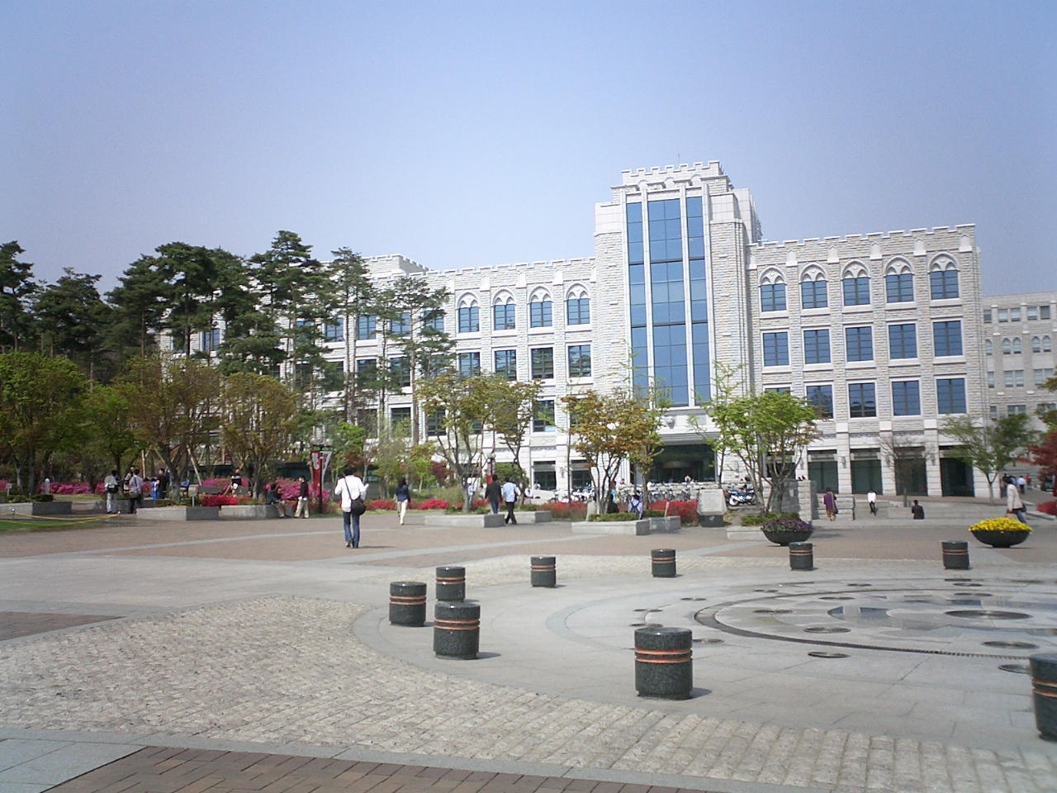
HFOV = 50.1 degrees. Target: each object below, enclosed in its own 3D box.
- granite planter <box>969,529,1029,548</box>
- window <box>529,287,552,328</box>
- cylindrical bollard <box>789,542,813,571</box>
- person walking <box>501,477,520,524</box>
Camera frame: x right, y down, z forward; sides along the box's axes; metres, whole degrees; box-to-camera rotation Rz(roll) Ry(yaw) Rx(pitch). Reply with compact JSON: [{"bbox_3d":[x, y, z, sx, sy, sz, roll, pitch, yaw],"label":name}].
[{"bbox_3d":[9.732,2.934,23.300,1.108,0.360,1.108,-2,-5,0],"label":"granite planter"},{"bbox_3d":[0.963,-7.142,90.903,1.910,3.120,0.300,-3,-6,17],"label":"window"},{"bbox_3d":[3.930,2.310,16.250,0.320,0.370,0.320,-1,-5,0],"label":"cylindrical bollard"},{"bbox_3d":[-0.656,3.725,40.526,0.580,1.730,0.500,-2,-5,5],"label":"person walking"}]

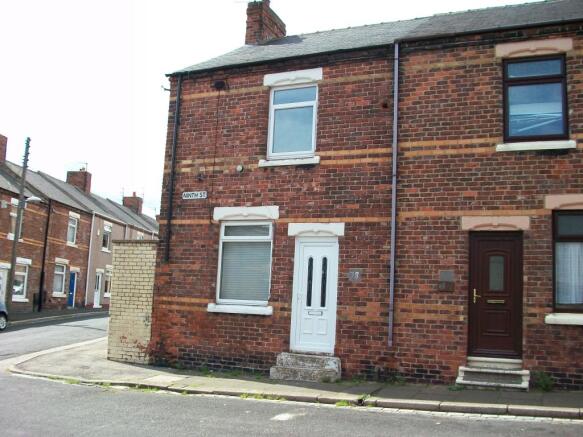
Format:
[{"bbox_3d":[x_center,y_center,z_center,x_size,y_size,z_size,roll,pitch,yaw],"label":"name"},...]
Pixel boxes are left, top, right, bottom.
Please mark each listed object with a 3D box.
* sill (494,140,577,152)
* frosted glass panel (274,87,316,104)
[{"bbox_3d":[4.175,-1.215,9.750,1.292,0.116,0.200,-1,-9,23],"label":"sill"},{"bbox_3d":[0.070,-2.454,11.562,0.913,0.320,0.030,-1,-9,21],"label":"frosted glass panel"}]

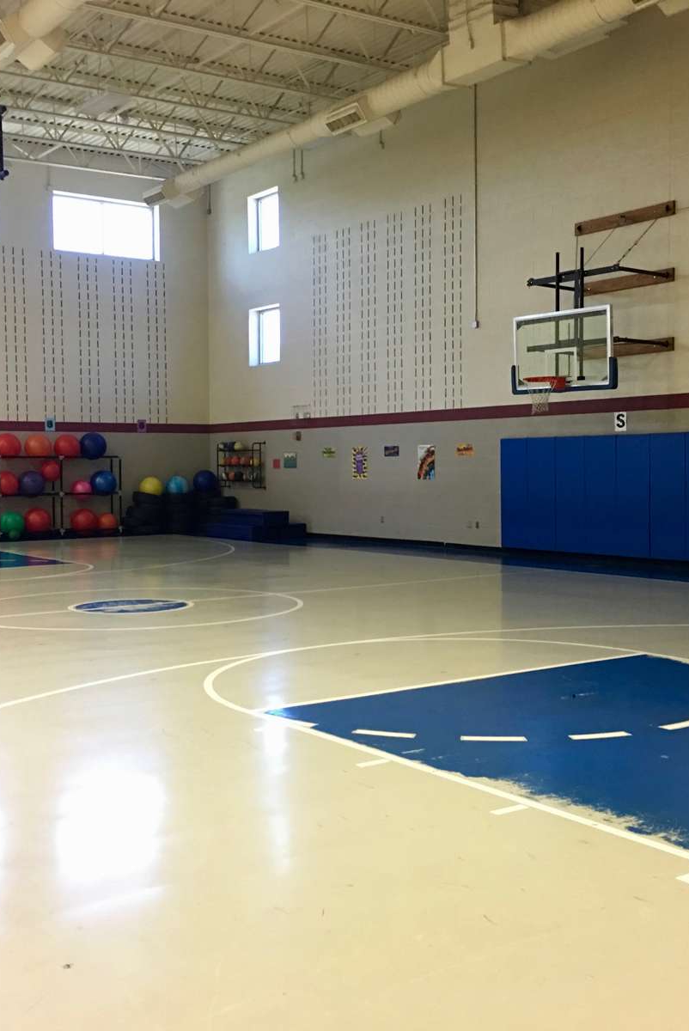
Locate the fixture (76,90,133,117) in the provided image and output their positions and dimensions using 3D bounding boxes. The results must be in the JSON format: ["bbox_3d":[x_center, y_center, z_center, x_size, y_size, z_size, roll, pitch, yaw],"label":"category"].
[{"bbox_3d":[-3.832,-6.558,18.297,0.420,0.070,1.210,-2,3,-36],"label":"fixture"}]

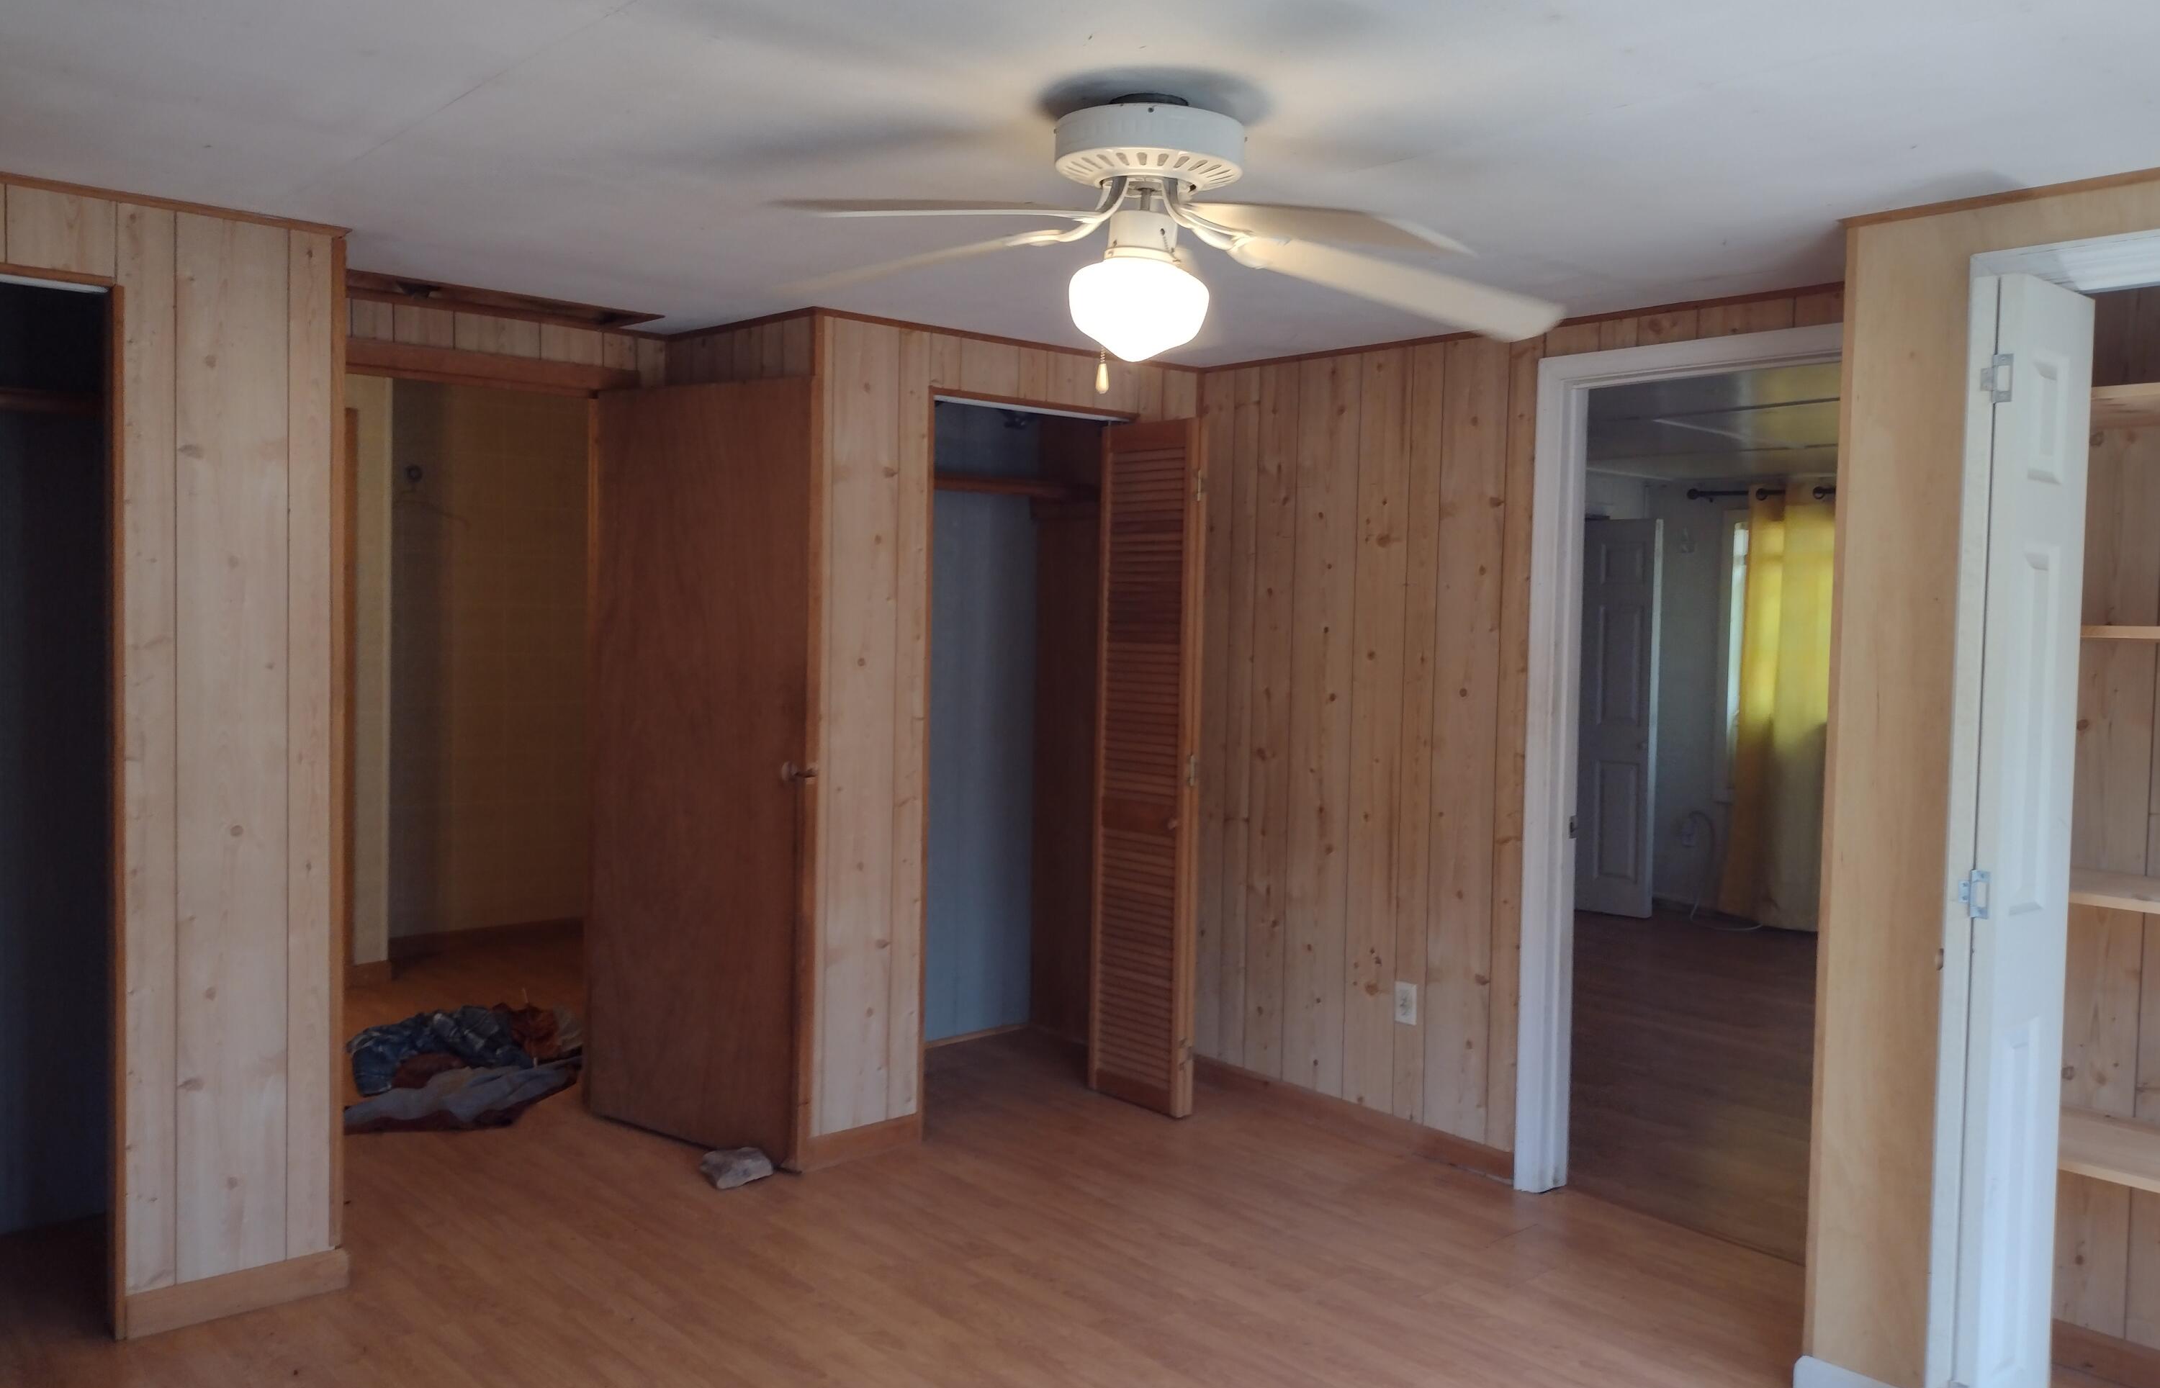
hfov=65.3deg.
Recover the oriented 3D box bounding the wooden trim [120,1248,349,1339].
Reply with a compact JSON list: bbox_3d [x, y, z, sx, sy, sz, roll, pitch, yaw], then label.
[{"bbox_3d":[-1.711,1.214,3.429,0.425,0.087,0.022,-1,3,-41],"label":"wooden trim"}]

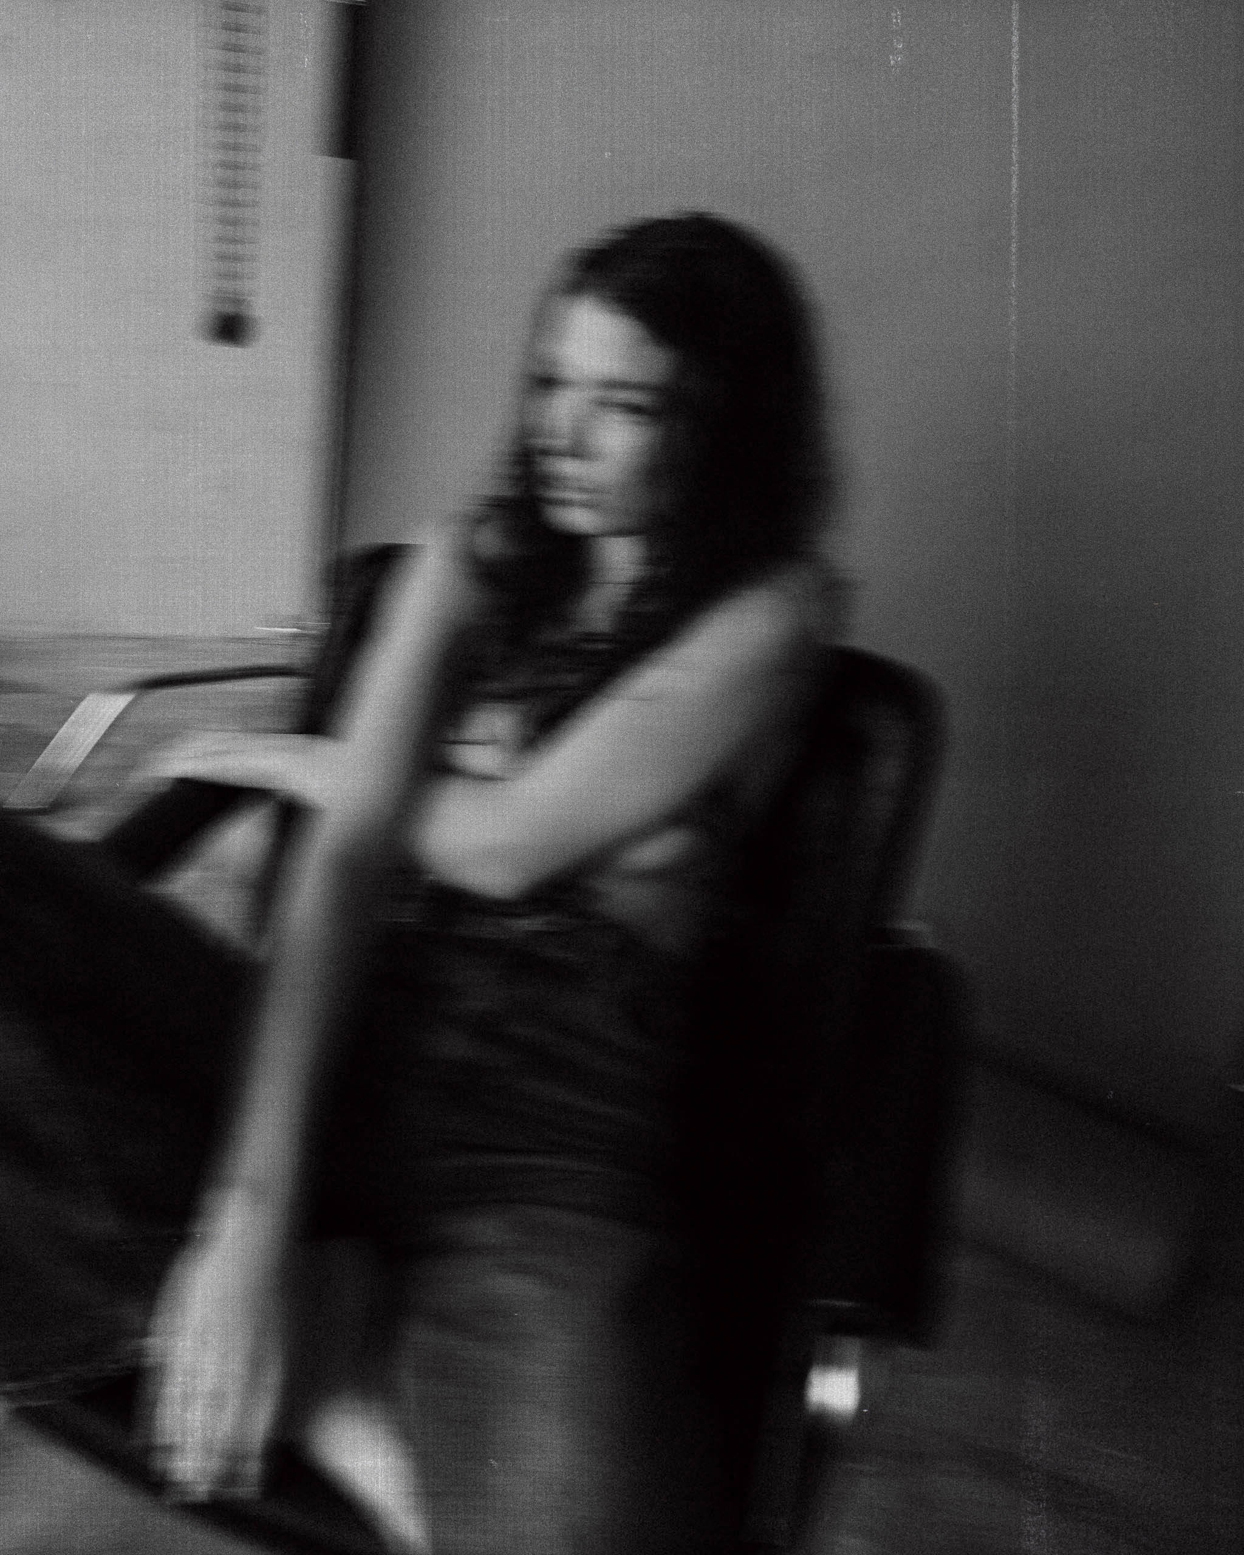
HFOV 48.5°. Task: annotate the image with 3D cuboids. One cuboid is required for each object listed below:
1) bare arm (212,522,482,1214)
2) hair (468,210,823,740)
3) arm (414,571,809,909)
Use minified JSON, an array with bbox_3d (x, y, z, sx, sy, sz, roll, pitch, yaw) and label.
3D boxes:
[{"bbox_3d":[-0.209,0.054,1.102,0.100,0.581,0.115,9,-20,14],"label":"bare arm"},{"bbox_3d":[0.028,-0.249,1.102,0.225,0.380,0.250,16,17,37],"label":"hair"},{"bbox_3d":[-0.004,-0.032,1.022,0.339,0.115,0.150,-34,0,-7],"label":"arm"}]

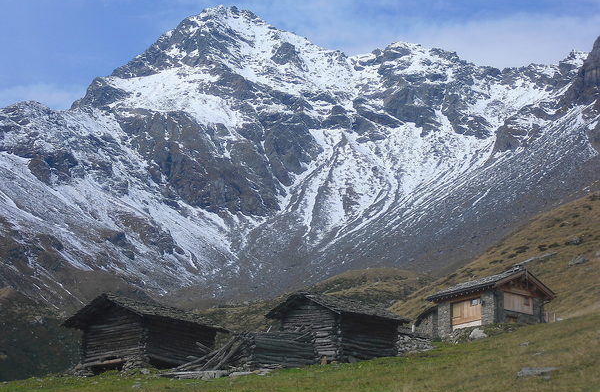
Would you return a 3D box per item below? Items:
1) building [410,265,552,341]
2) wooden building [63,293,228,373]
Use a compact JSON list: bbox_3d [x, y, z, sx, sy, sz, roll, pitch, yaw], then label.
[{"bbox_3d":[12.596,7.410,124.253,5.750,4.100,7.100,10,-15,-38],"label":"building"},{"bbox_3d":[-8.837,8.437,107.659,6.000,4.600,7.900,-8,-15,35],"label":"wooden building"}]

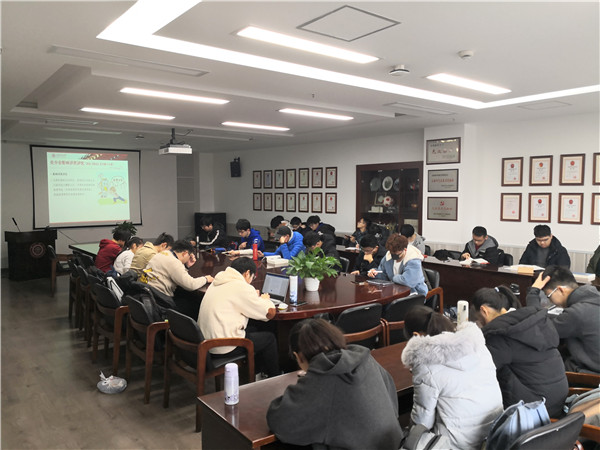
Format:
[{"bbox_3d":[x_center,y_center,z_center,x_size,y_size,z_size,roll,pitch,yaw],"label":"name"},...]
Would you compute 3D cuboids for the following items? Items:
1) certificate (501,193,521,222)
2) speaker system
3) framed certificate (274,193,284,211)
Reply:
[{"bbox_3d":[2.818,-0.234,6.250,0.025,0.375,0.270,-4,5,-44],"label":"certificate"},{"bbox_3d":[-1.709,-1.525,12.518,0.270,0.450,0.270,0,4,6],"label":"speaker system"},{"bbox_3d":[-0.509,-0.564,11.731,0.030,0.460,0.338,-4,5,-44],"label":"framed certificate"}]

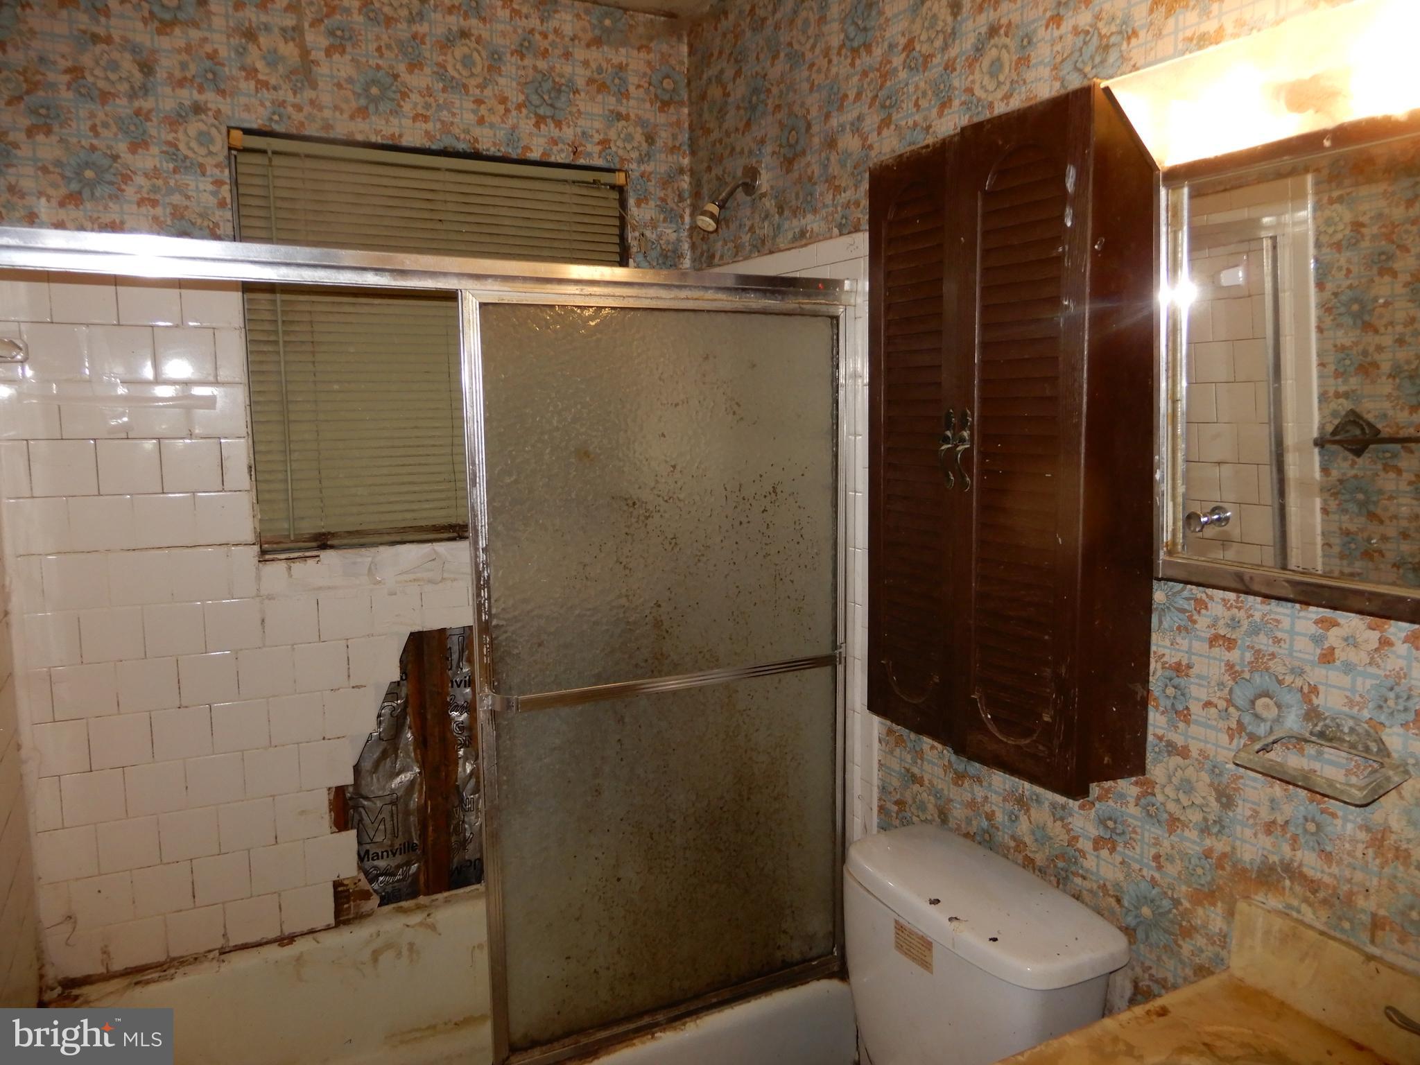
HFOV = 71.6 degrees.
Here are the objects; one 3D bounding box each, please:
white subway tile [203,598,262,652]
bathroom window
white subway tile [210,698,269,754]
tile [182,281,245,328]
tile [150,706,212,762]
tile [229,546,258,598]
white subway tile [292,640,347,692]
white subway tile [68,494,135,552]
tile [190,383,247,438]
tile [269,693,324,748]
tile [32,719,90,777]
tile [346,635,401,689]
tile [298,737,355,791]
[{"bbox_3d":[-0.988,0.189,2.046,0.108,0.108,0.009,-4,7,-25],"label":"white subway tile"},{"bbox_3d":[-0.575,-0.398,2.168,0.818,0.838,0.080,-4,9,-25],"label":"bathroom window"},{"bbox_3d":[-0.998,0.409,2.088,0.108,0.108,0.009,-4,7,-27],"label":"white subway tile"},{"bbox_3d":[-1.004,-0.466,1.984,0.104,0.106,0.009,-4,7,-28],"label":"tile"},{"bbox_3d":[-1.094,0.416,2.038,0.108,0.108,0.009,-4,7,-27],"label":"tile"},{"bbox_3d":[-0.957,0.079,2.027,0.051,0.108,0.009,-4,9,-25],"label":"tile"},{"bbox_3d":[-0.831,0.286,2.111,0.107,0.107,0.010,-3,8,-24],"label":"white subway tile"},{"bbox_3d":[-1.195,-0.018,1.933,0.108,0.108,0.009,-4,7,-28],"label":"white subway tile"},{"bbox_3d":[-0.982,-0.242,1.970,0.102,0.108,0.009,-4,9,-25],"label":"tile"},{"bbox_3d":[-0.889,0.400,2.115,0.108,0.108,0.009,-4,7,-25],"label":"tile"},{"bbox_3d":[-1.279,0.424,1.942,0.095,0.108,0.009,-4,7,-27],"label":"tile"},{"bbox_3d":[-0.741,0.282,2.171,0.108,0.108,0.009,-4,7,-25],"label":"tile"},{"bbox_3d":[-0.831,0.502,2.139,0.107,0.107,0.010,-3,8,-24],"label":"tile"}]

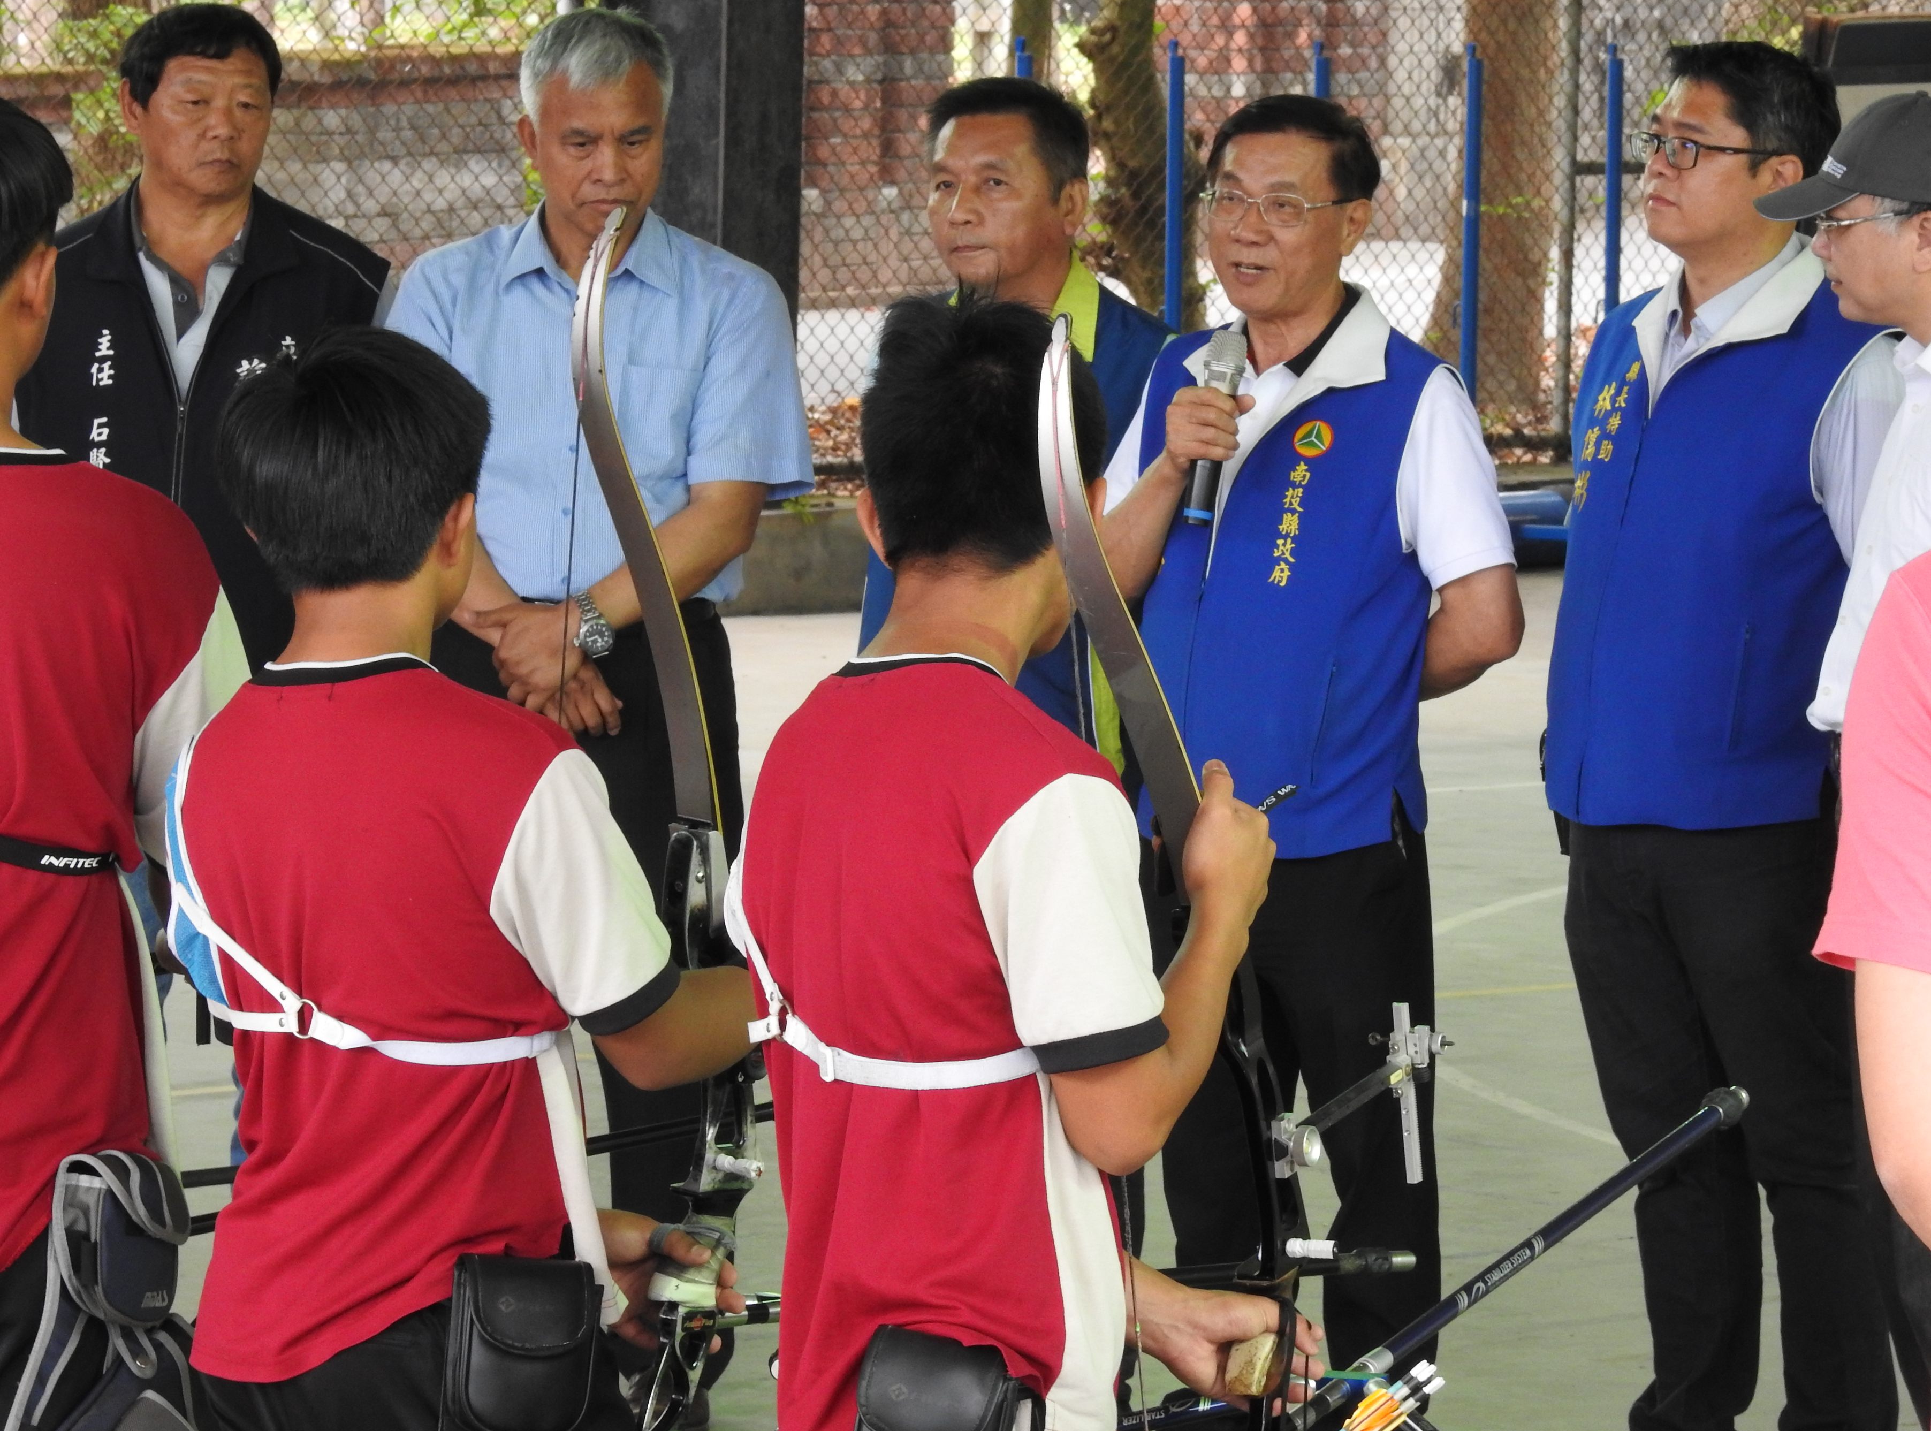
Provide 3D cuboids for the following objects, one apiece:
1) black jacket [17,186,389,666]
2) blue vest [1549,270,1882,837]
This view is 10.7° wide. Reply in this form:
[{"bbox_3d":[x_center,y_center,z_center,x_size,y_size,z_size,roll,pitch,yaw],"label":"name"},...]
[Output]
[{"bbox_3d":[-0.964,-0.337,13.000,0.490,0.680,0.280,2,7,8],"label":"black jacket"},{"bbox_3d":[0.880,-0.203,12.100,0.310,0.670,0.440,-1,7,-42],"label":"blue vest"}]

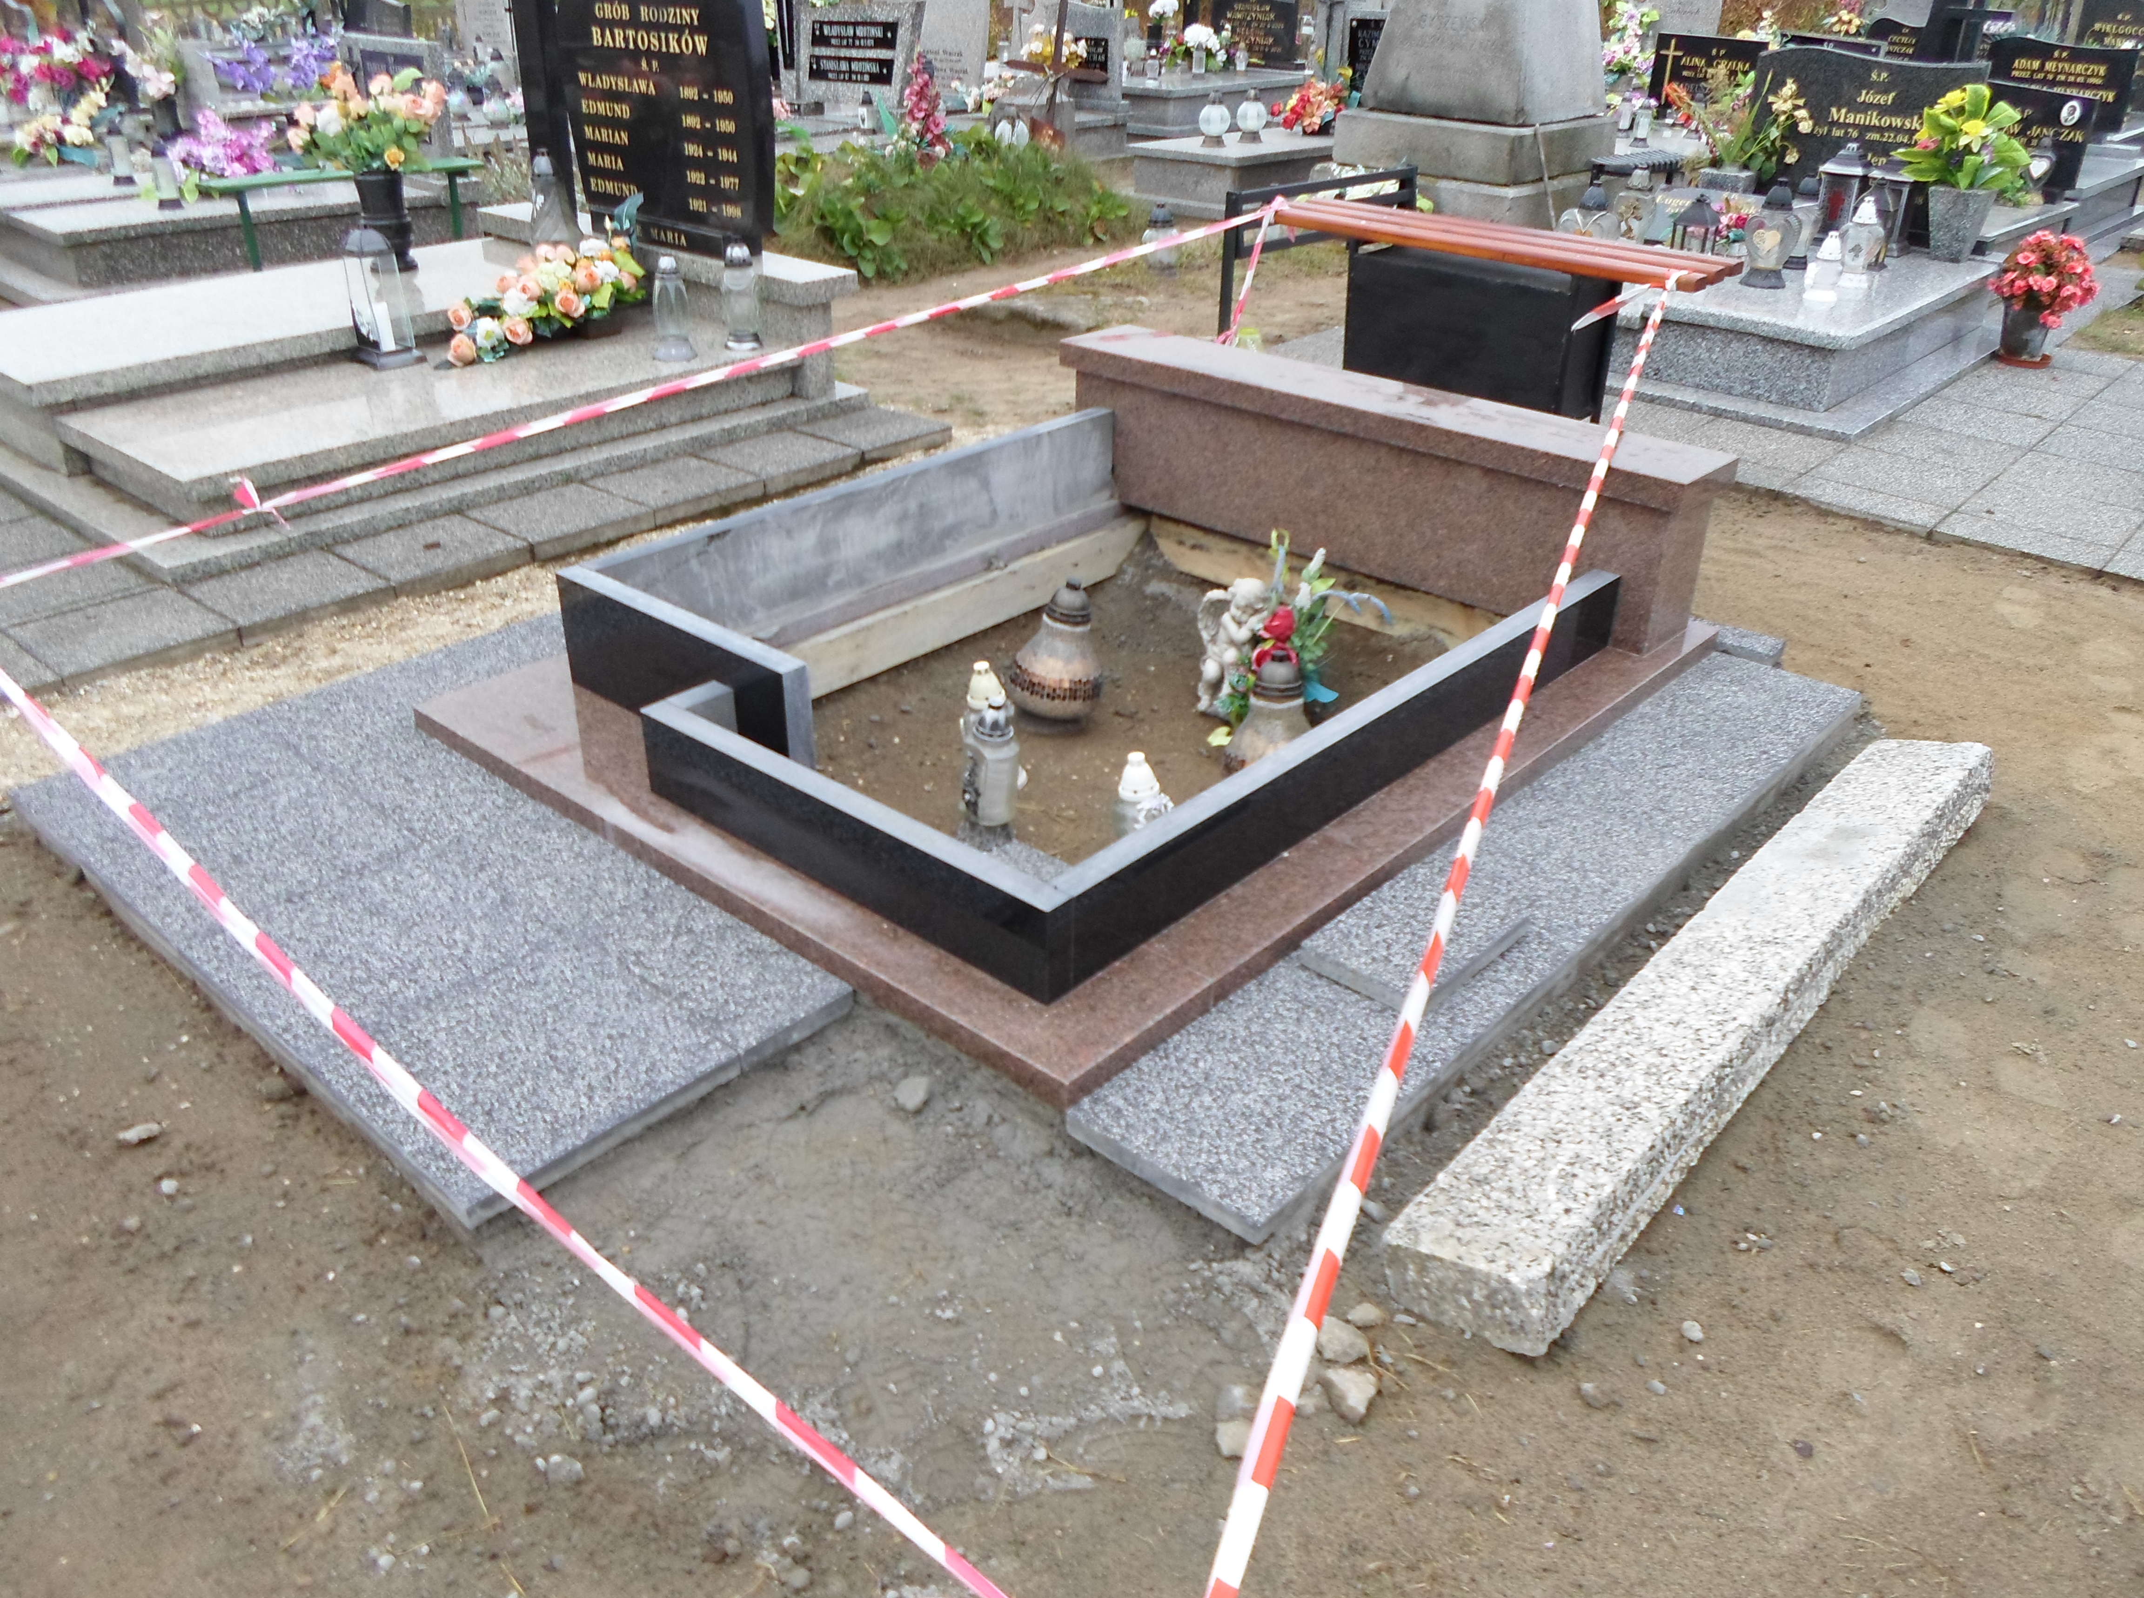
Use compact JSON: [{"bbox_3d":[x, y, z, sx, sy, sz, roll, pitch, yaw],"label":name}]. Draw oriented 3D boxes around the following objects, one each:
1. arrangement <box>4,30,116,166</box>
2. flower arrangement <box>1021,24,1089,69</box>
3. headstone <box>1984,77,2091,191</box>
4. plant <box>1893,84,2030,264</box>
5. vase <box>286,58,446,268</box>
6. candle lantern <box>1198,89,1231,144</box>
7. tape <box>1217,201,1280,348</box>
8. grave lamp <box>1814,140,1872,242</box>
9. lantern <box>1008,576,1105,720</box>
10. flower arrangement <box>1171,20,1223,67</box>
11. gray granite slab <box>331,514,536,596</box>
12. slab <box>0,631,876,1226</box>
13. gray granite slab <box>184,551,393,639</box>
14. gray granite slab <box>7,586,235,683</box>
[{"bbox_3d":[-5.766,-3.987,8.818,0.568,0.589,0.457,-16,33,-27],"label":"arrangement"},{"bbox_3d":[-0.128,-5.738,11.800,0.470,0.340,0.380,23,36,37],"label":"flower arrangement"},{"bbox_3d":[4.596,-3.200,7.502,0.550,0.440,0.090,24,28,35],"label":"headstone"},{"bbox_3d":[3.340,-2.367,5.884,0.454,0.619,0.364,15,32,24],"label":"plant"},{"bbox_3d":[-2.372,-2.155,5.299,0.450,0.620,0.480,24,36,36],"label":"vase"},{"bbox_3d":[0.900,-4.311,9.794,0.197,0.316,0.197,3,29,4],"label":"candle lantern"},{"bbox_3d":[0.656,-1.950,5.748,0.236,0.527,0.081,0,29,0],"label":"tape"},{"bbox_3d":[3.079,-2.423,6.178,0.170,0.370,0.170,24,37,35],"label":"grave lamp"},{"bbox_3d":[-0.031,-0.305,3.140,0.195,0.283,0.195,0,28,0],"label":"lantern"},{"bbox_3d":[0.862,-5.215,10.700,0.370,0.320,0.350,4,28,5],"label":"flower arrangement"},{"bbox_3d":[-1.784,-0.670,4.288,0.400,0.050,0.400,23,36,35],"label":"gray granite slab"},{"bbox_3d":[-0.908,0.065,2.554,1.491,0.042,1.028,24,36,35],"label":"slab"},{"bbox_3d":[-1.779,-0.459,3.493,0.350,0.050,0.339,24,37,35],"label":"gray granite slab"},{"bbox_3d":[-2.080,-0.355,3.408,0.361,0.042,0.361,23,36,37],"label":"gray granite slab"}]

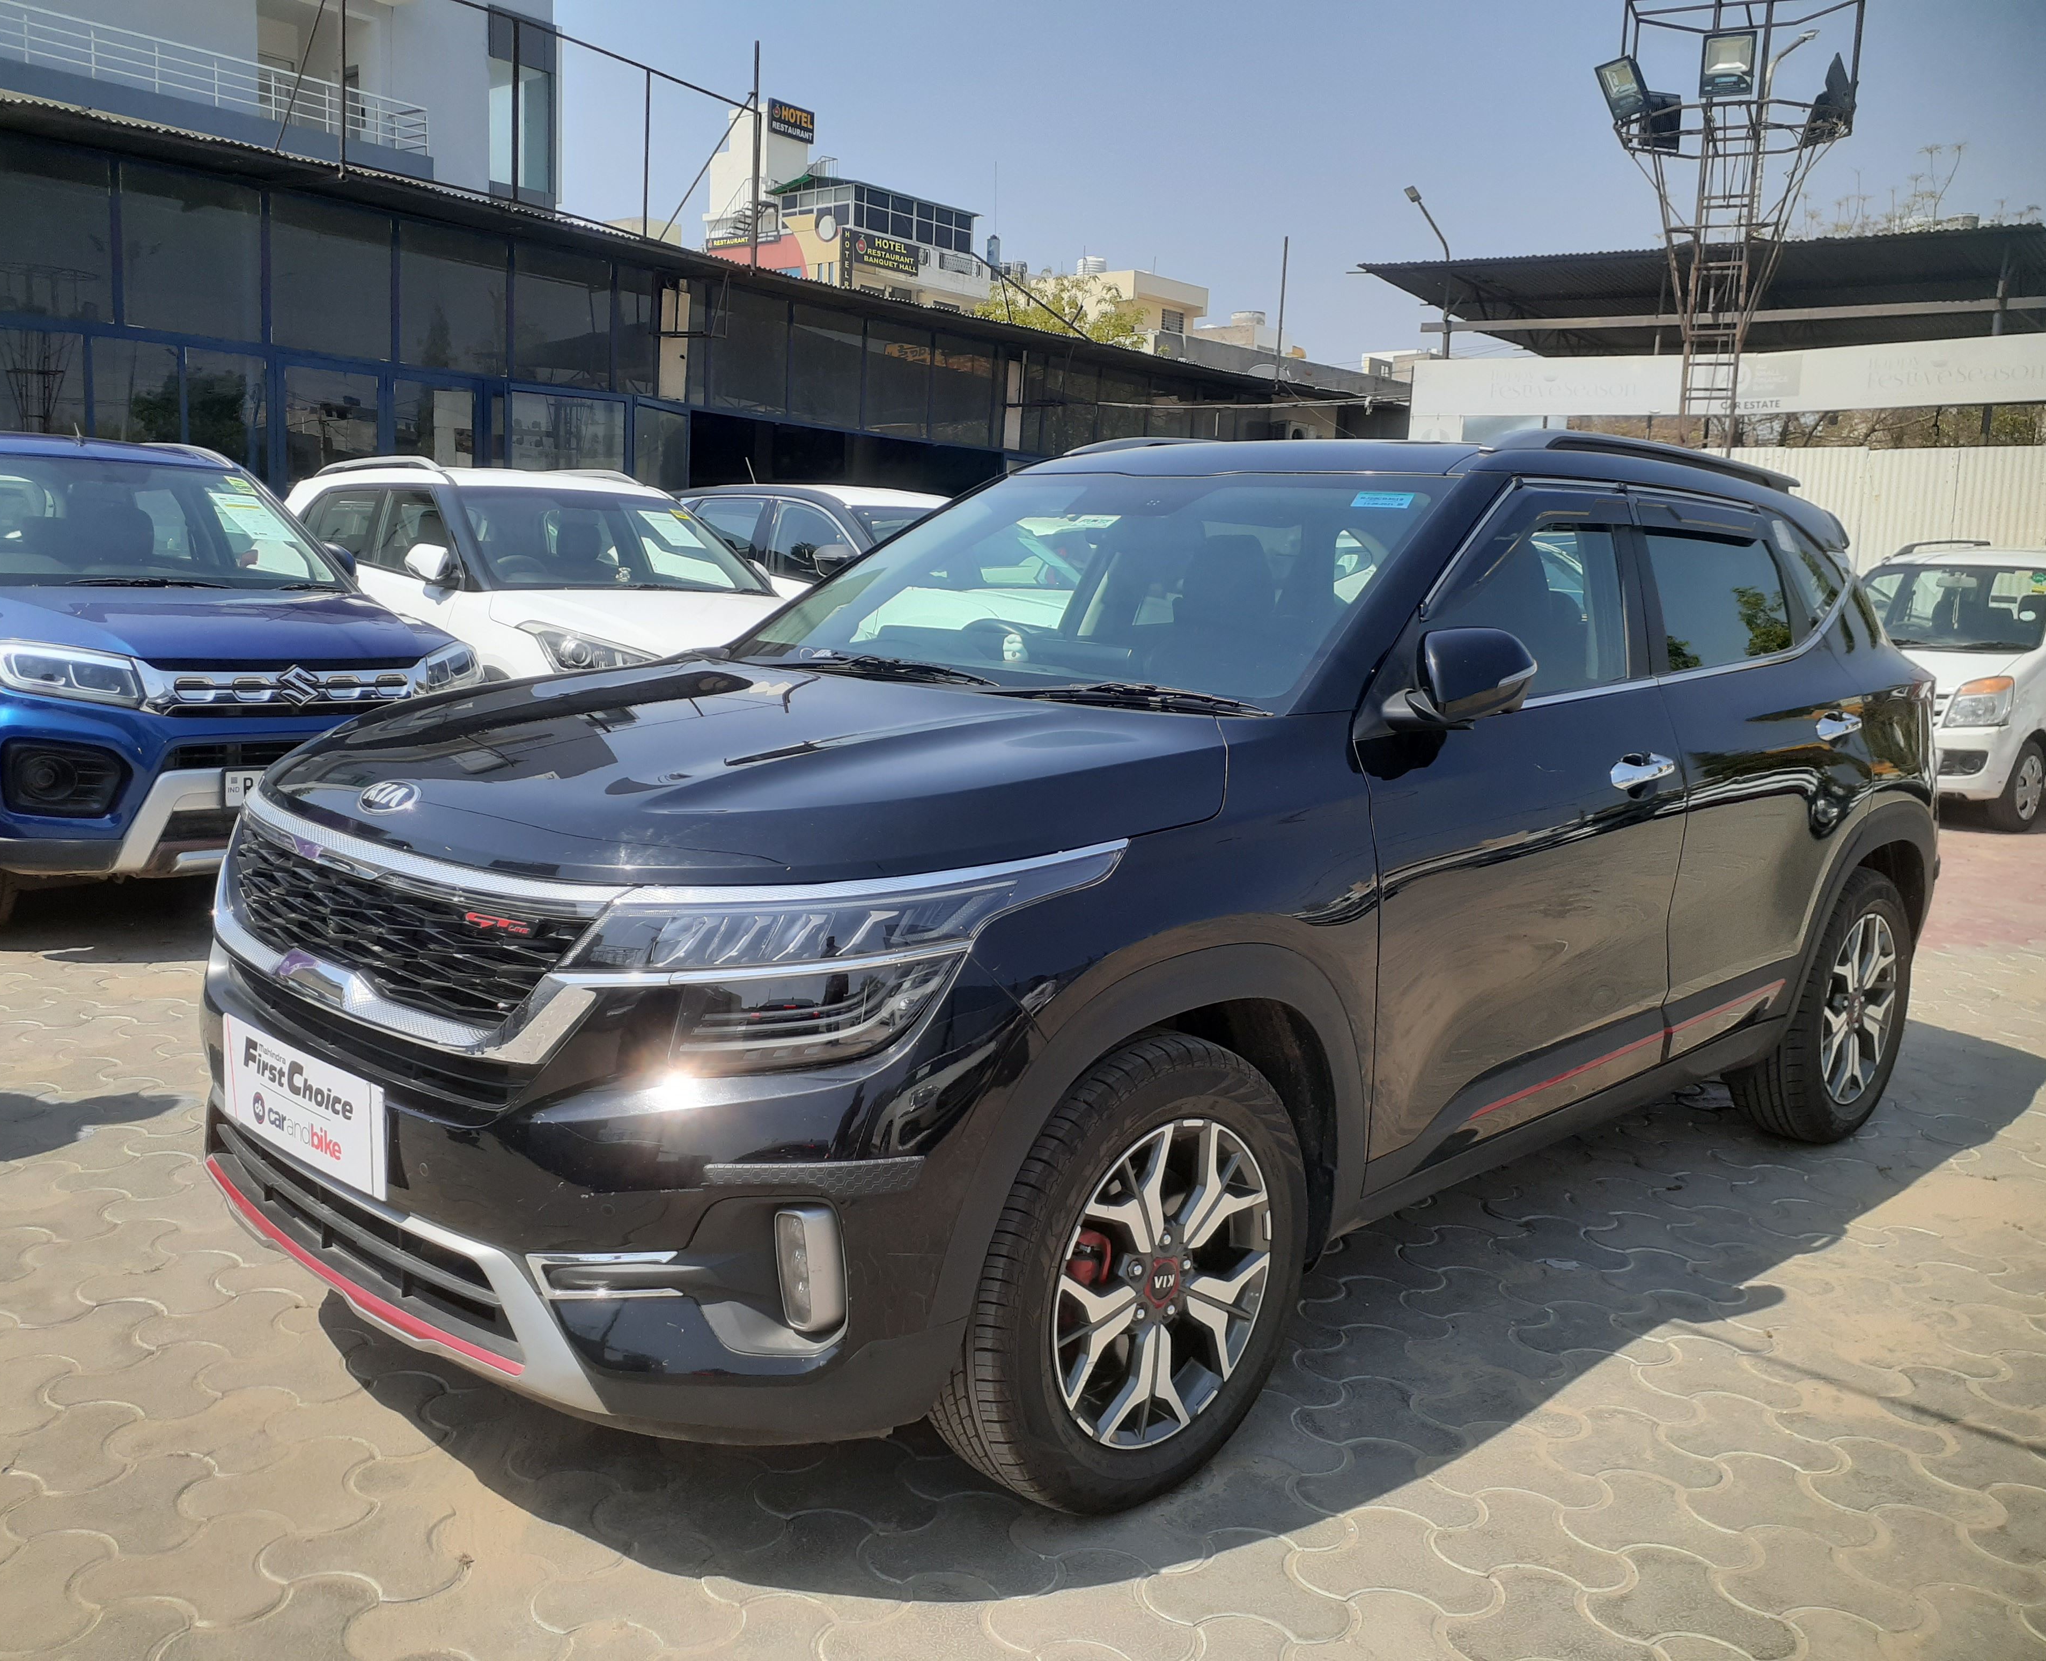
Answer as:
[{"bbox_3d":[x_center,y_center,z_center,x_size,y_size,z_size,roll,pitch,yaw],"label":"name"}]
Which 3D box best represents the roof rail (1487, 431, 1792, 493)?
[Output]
[{"bbox_3d":[1.404,-0.801,3.814,1.470,0.075,0.065,-6,11,-44],"label":"roof rail"}]

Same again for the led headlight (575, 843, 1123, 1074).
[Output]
[{"bbox_3d":[-0.233,0.149,2.266,0.680,0.260,0.390,-6,11,-44],"label":"led headlight"}]

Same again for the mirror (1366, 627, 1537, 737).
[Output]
[{"bbox_3d":[0.695,-0.235,2.766,0.185,0.172,0.235,-6,11,-44],"label":"mirror"}]

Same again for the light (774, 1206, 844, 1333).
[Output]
[{"bbox_3d":[-0.274,0.536,2.122,0.090,0.140,0.085,-6,11,-44],"label":"light"}]

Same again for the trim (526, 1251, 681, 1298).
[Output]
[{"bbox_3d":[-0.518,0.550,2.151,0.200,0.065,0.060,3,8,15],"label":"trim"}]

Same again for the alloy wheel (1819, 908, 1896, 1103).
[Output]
[{"bbox_3d":[2.009,0.433,4.337,0.470,0.470,0.200,-6,11,-44],"label":"alloy wheel"}]

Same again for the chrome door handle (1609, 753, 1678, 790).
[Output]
[{"bbox_3d":[1.188,-0.111,3.316,0.240,0.055,0.050,-6,11,-44],"label":"chrome door handle"}]

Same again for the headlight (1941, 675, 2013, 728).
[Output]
[{"bbox_3d":[5.510,-0.714,9.948,0.240,0.280,0.310,-7,13,-42],"label":"headlight"}]

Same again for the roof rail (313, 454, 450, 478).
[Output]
[{"bbox_3d":[-3.160,-1.775,8.400,0.060,0.090,1.550,-6,13,-43],"label":"roof rail"}]

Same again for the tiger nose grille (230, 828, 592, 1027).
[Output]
[{"bbox_3d":[-0.949,0.132,2.481,0.130,0.180,1.120,-6,11,-44],"label":"tiger nose grille"}]

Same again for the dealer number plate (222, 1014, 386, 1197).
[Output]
[{"bbox_3d":[-1.025,0.382,2.444,0.015,0.152,0.530,-6,11,-44],"label":"dealer number plate"}]

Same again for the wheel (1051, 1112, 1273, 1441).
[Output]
[{"bbox_3d":[0.143,0.636,2.523,0.470,0.470,0.200,-6,11,-44],"label":"wheel"}]

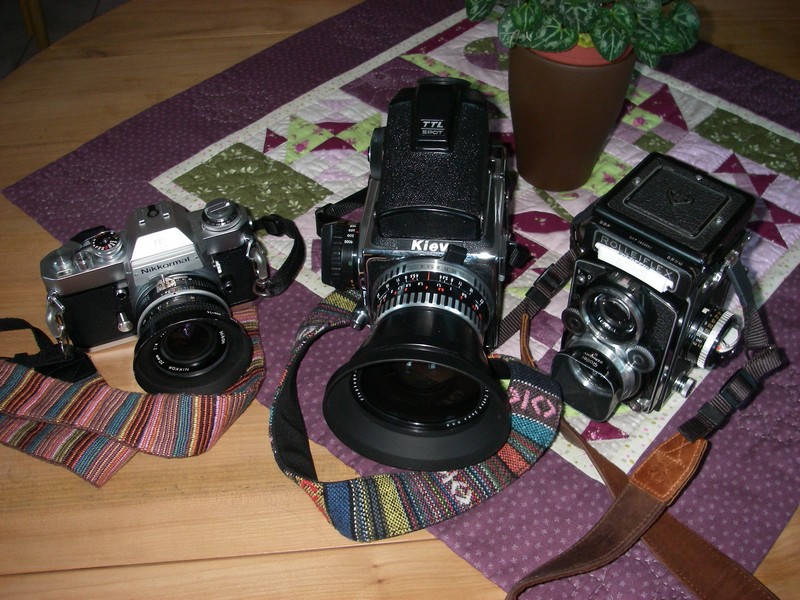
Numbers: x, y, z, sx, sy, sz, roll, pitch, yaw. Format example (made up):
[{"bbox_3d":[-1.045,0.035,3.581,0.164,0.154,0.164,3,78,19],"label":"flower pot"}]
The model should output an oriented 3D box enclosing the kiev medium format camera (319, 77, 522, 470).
[{"bbox_3d":[0.010,-0.029,0.603,0.140,0.147,0.238,3,45,5],"label":"kiev medium format camera"}]

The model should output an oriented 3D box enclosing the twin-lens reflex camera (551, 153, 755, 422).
[{"bbox_3d":[0.160,0.002,0.570,0.109,0.142,0.116,31,53,28],"label":"twin-lens reflex camera"}]

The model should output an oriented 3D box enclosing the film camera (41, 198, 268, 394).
[{"bbox_3d":[-0.165,-0.004,0.622,0.152,0.094,0.125,-18,47,-16],"label":"film camera"}]

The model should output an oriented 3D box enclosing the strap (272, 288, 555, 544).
[{"bbox_3d":[0.013,0.064,0.588,0.196,0.036,0.195,3,45,5],"label":"strap"}]

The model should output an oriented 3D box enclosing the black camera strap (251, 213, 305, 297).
[{"bbox_3d":[-0.096,-0.038,0.688,0.040,0.040,0.066,-18,47,-16],"label":"black camera strap"}]

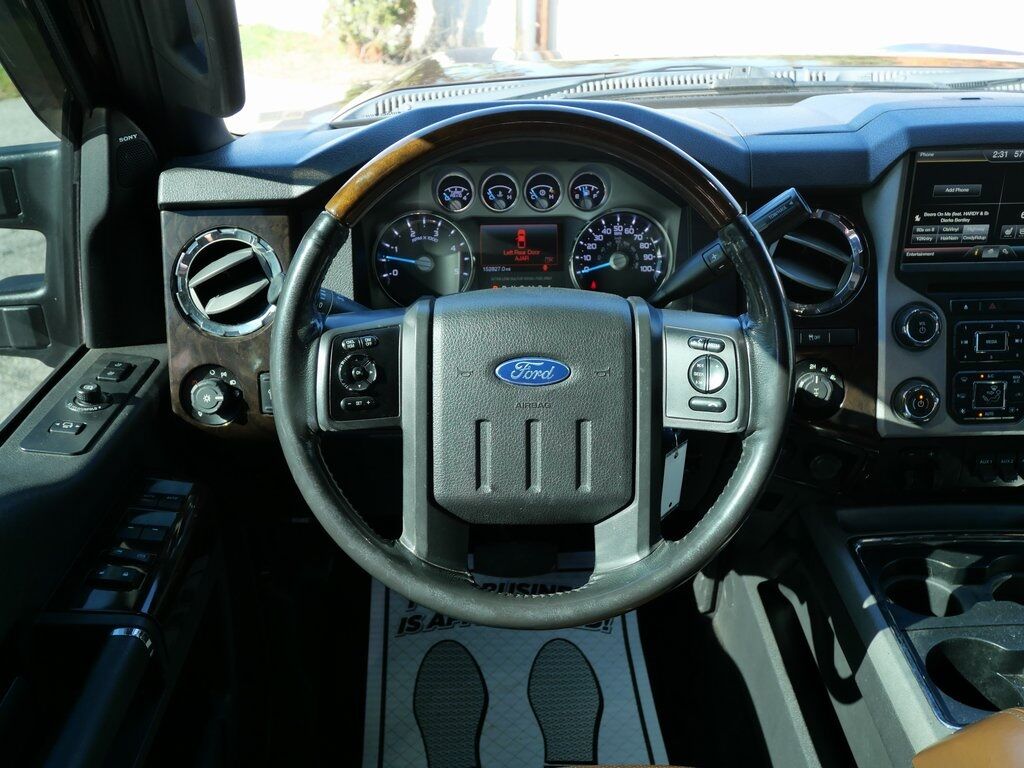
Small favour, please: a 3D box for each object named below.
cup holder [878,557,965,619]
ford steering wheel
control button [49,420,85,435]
[{"bbox_3d":[0.393,0.221,0.919,0.085,0.065,0.085,0,27,0],"label":"cup holder"},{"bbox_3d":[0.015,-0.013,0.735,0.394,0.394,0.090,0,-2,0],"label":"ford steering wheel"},{"bbox_3d":[-0.381,0.038,0.810,0.024,0.006,0.016,0,27,0],"label":"control button"}]

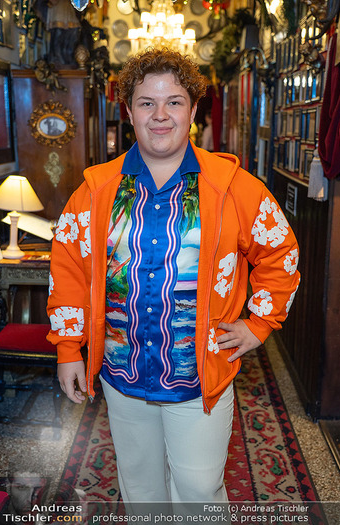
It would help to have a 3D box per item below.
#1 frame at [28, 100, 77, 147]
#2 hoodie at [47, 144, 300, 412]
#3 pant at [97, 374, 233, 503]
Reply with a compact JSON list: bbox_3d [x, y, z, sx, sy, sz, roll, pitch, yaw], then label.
[{"bbox_3d":[-0.800,-0.949,3.969,0.330,0.325,0.050,-1,13,-4],"label":"frame"},{"bbox_3d":[0.010,0.026,1.625,0.690,0.710,0.360,2,13,8],"label":"hoodie"},{"bbox_3d":[-0.010,0.646,1.784,0.410,0.950,0.310,2,13,8],"label":"pant"}]

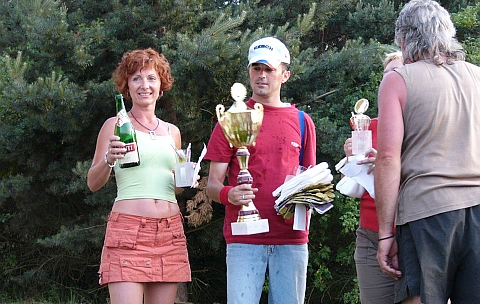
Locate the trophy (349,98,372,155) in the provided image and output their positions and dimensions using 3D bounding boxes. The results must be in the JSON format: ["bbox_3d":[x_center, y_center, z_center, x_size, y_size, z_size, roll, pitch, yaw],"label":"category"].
[{"bbox_3d":[0.500,-0.105,4.550,0.092,0.232,0.083,0,3,5],"label":"trophy"}]

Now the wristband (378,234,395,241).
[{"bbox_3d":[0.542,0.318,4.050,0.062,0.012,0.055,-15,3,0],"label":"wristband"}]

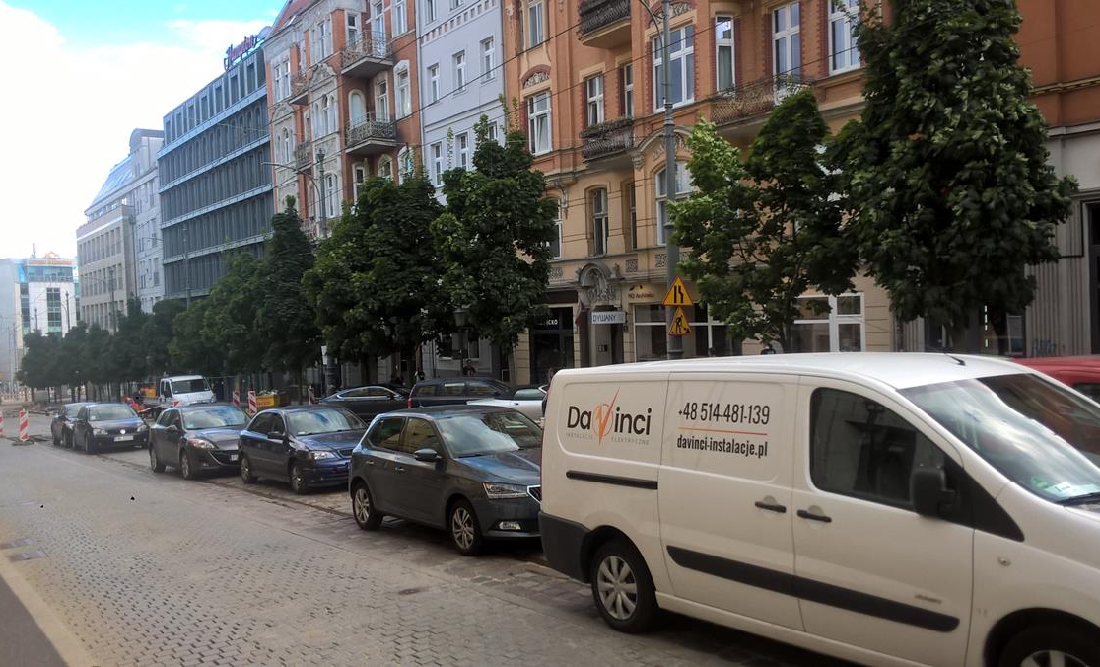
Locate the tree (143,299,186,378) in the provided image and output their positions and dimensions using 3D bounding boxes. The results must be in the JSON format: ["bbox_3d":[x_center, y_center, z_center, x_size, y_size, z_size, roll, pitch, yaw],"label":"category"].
[{"bbox_3d":[-23.707,1.280,60.210,3.400,6.893,3.400,-3,1,-35],"label":"tree"}]

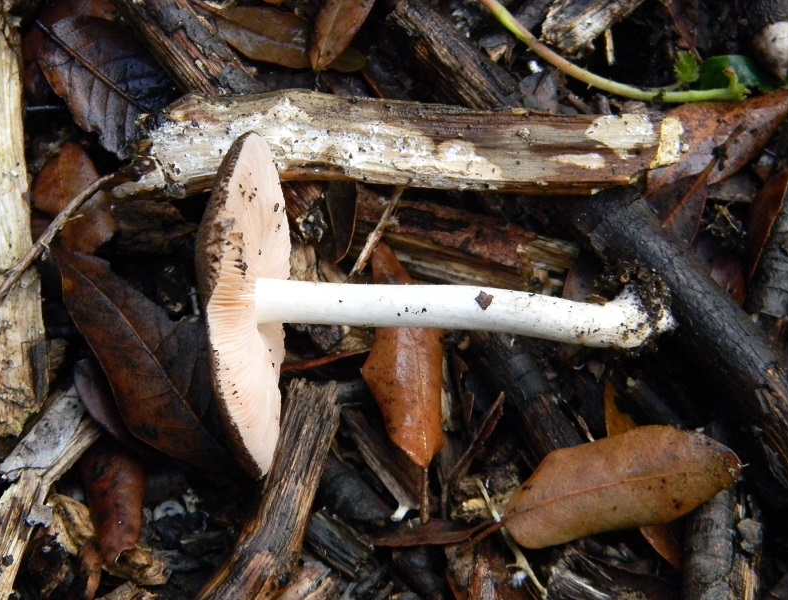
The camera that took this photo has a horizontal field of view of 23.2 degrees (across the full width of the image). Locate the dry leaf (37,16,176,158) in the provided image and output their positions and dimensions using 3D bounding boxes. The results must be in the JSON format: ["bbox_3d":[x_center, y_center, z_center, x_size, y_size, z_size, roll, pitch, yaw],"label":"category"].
[{"bbox_3d":[-0.073,-0.054,0.494,0.048,0.011,0.028,39,80,8],"label":"dry leaf"}]

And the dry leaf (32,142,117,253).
[{"bbox_3d":[-0.082,-0.026,0.492,0.019,0.008,0.029,-18,78,-4],"label":"dry leaf"}]

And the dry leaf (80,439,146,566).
[{"bbox_3d":[-0.070,0.050,0.476,0.015,0.009,0.033,-6,77,-1],"label":"dry leaf"}]

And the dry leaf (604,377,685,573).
[{"bbox_3d":[0.061,0.043,0.475,0.014,0.008,0.050,-19,78,-4],"label":"dry leaf"}]

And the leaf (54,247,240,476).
[{"bbox_3d":[-0.061,0.015,0.486,0.031,0.014,0.074,-40,80,-8],"label":"leaf"}]

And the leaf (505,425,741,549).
[{"bbox_3d":[0.056,0.045,0.465,0.059,0.009,0.024,-13,78,-3],"label":"leaf"}]

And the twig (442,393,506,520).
[{"bbox_3d":[0.019,0.038,0.472,0.006,0.007,0.034,26,79,6],"label":"twig"}]

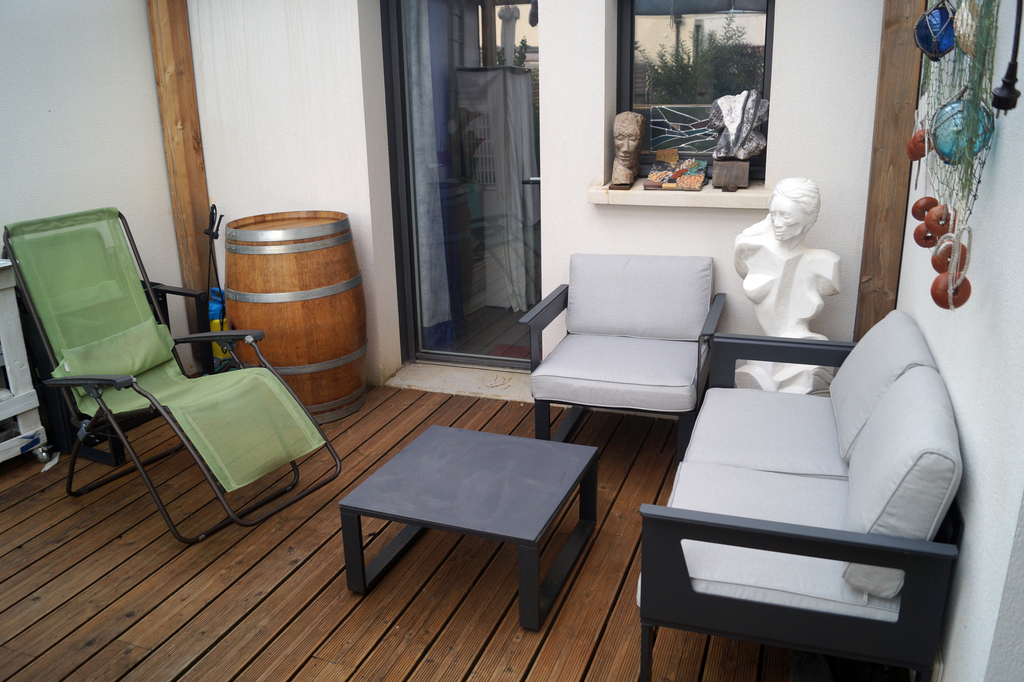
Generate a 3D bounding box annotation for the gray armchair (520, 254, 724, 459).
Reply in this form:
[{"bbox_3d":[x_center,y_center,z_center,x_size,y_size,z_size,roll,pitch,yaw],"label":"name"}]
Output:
[{"bbox_3d":[0.500,0.076,3.293,0.755,0.820,0.680,5,19,19],"label":"gray armchair"}]

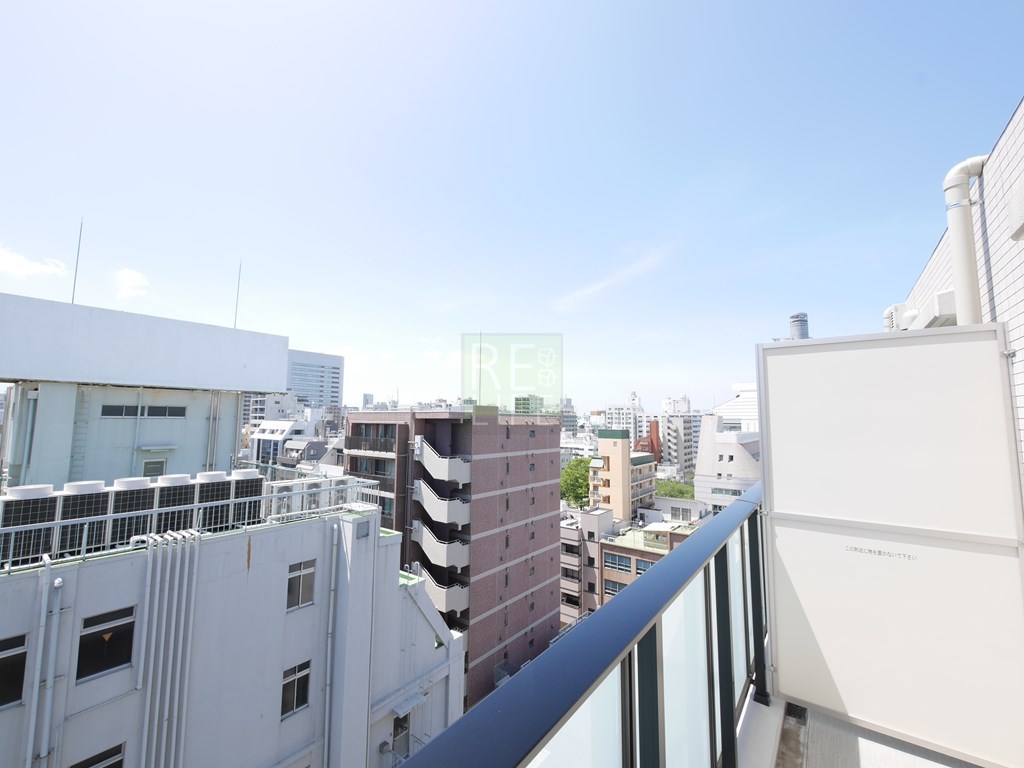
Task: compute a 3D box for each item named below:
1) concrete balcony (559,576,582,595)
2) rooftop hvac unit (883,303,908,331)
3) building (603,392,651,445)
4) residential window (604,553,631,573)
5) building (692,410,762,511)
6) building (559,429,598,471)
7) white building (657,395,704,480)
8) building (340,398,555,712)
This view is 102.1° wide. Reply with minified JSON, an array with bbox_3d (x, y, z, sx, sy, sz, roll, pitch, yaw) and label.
[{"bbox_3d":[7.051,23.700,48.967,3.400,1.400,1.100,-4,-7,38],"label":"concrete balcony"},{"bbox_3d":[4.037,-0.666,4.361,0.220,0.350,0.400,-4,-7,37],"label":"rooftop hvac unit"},{"bbox_3d":[71.055,31.054,263.874,17.000,40.000,14.000,-4,-7,38],"label":"building"},{"bbox_3d":[11.526,19.445,45.219,3.150,1.650,0.150,-4,-7,38],"label":"residential window"},{"bbox_3d":[44.452,20.203,81.927,14.000,27.000,14.000,-4,-7,38],"label":"building"},{"bbox_3d":[35.425,36.468,223.822,25.000,20.500,14.000,-4,-7,41],"label":"building"},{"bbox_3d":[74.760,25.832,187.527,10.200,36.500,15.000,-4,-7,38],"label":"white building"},{"bbox_3d":[-4.959,14.232,36.291,12.000,24.000,15.100,-4,-7,40],"label":"building"}]

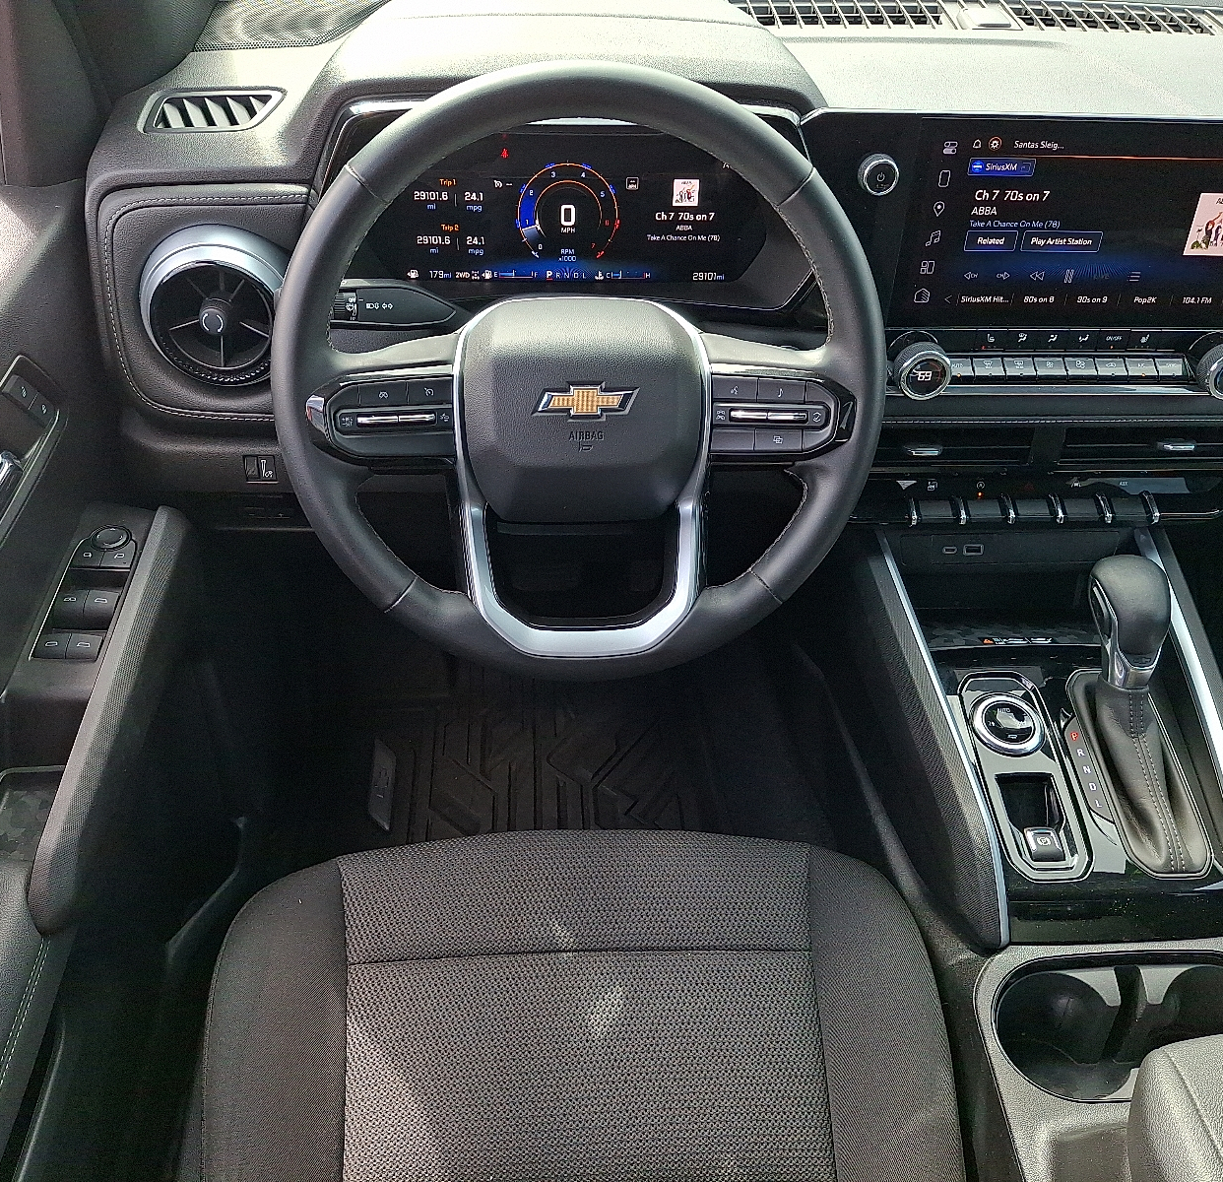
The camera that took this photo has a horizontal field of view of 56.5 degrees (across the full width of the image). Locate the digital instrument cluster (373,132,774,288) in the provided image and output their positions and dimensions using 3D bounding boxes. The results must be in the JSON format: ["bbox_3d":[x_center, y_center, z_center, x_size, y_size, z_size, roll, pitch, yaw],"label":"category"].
[{"bbox_3d":[-0.030,-0.262,0.778,0.274,0.103,0.020,-1,34,-5],"label":"digital instrument cluster"}]

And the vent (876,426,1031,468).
[{"bbox_3d":[0.255,-0.112,0.885,0.145,0.038,0.028,-1,35,-5],"label":"vent"}]

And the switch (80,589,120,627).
[{"bbox_3d":[-0.371,0.012,0.828,0.021,0.012,0.030,-1,41,-5],"label":"switch"}]

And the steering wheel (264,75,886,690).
[{"bbox_3d":[-0.018,-0.123,0.703,0.370,0.370,0.085,-1,19,-5],"label":"steering wheel"}]

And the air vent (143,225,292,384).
[{"bbox_3d":[-0.265,-0.192,0.768,0.104,0.102,0.042,-1,37,-5],"label":"air vent"}]

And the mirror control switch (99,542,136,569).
[{"bbox_3d":[-0.379,-0.028,0.872,0.024,0.010,0.027,-1,41,-5],"label":"mirror control switch"}]

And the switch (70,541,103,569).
[{"bbox_3d":[-0.403,-0.028,0.876,0.024,0.010,0.027,-1,41,-5],"label":"switch"}]

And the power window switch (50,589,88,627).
[{"bbox_3d":[-0.395,0.012,0.830,0.021,0.012,0.030,-1,41,-5],"label":"power window switch"}]

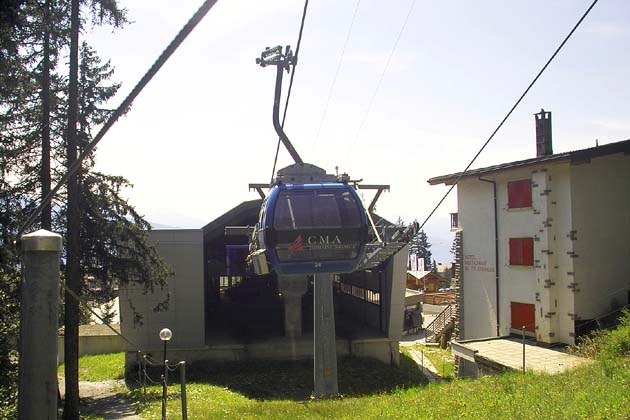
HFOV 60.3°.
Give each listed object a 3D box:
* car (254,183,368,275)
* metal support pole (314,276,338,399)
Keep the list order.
[{"bbox_3d":[-0.074,0.371,11.500,2.000,1.880,1.950,0,-3,-10],"label":"car"},{"bbox_3d":[0.429,4.482,21.649,0.900,5.984,0.900,0,-3,-10],"label":"metal support pole"}]

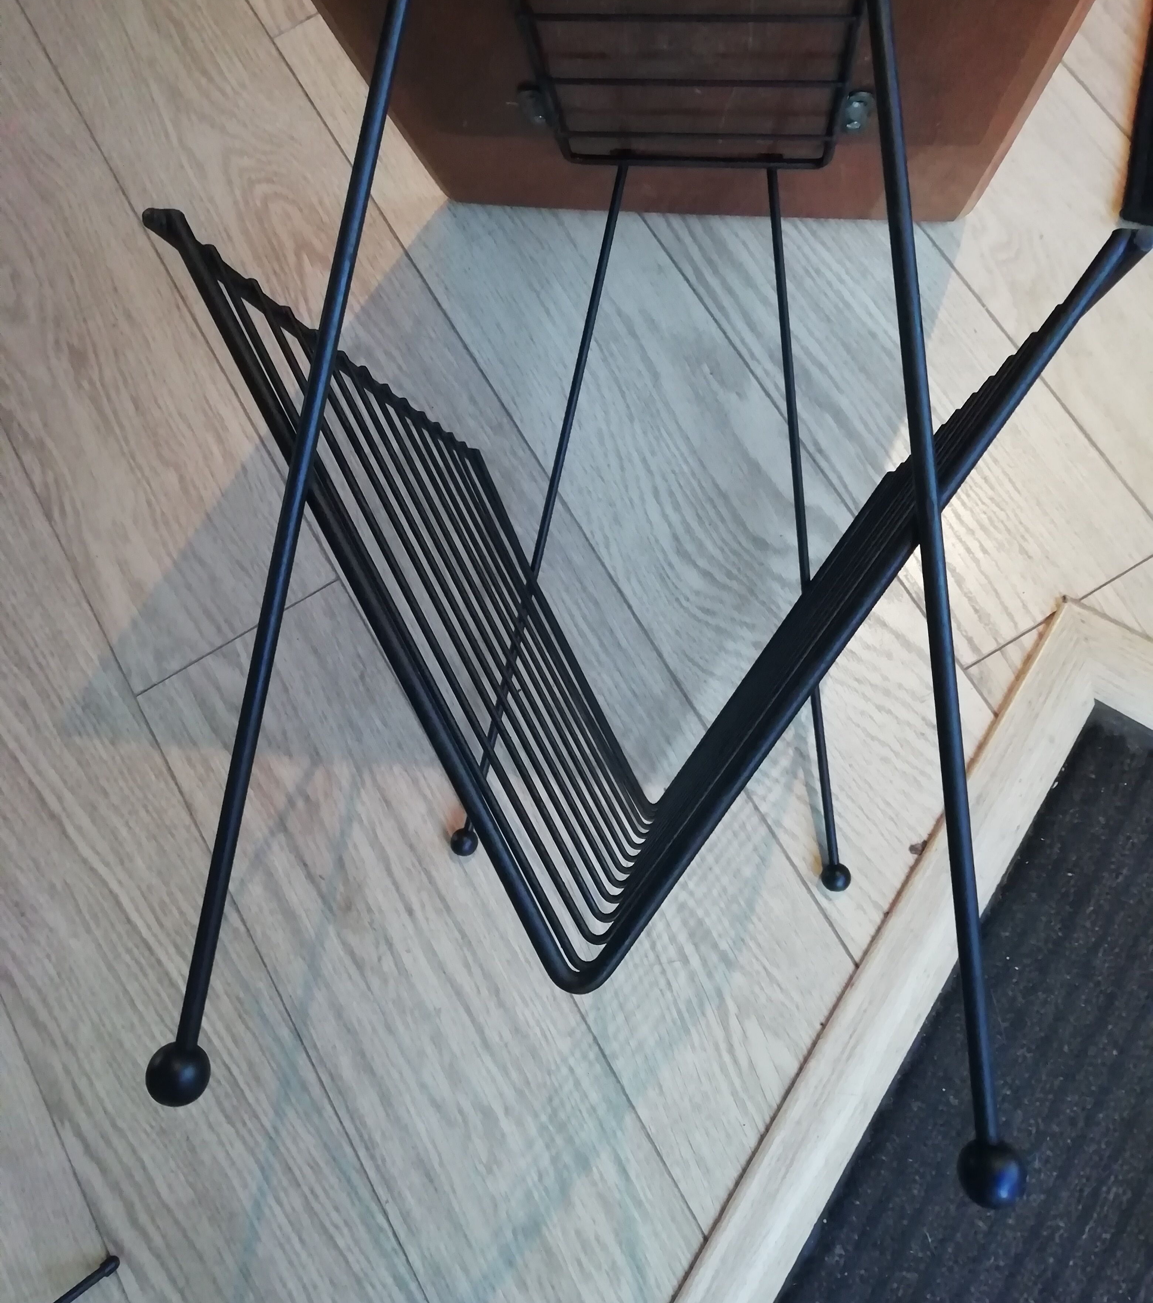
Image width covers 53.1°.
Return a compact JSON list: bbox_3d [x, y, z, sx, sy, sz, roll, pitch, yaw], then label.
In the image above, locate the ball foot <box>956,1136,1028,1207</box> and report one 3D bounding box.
[{"bbox_3d":[0.132,0.166,0.368,0.021,0.021,0.021,4,91,7],"label":"ball foot"}]

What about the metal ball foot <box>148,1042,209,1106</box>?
[{"bbox_3d":[-0.135,0.144,0.393,0.021,0.021,0.021,4,91,7],"label":"metal ball foot"}]

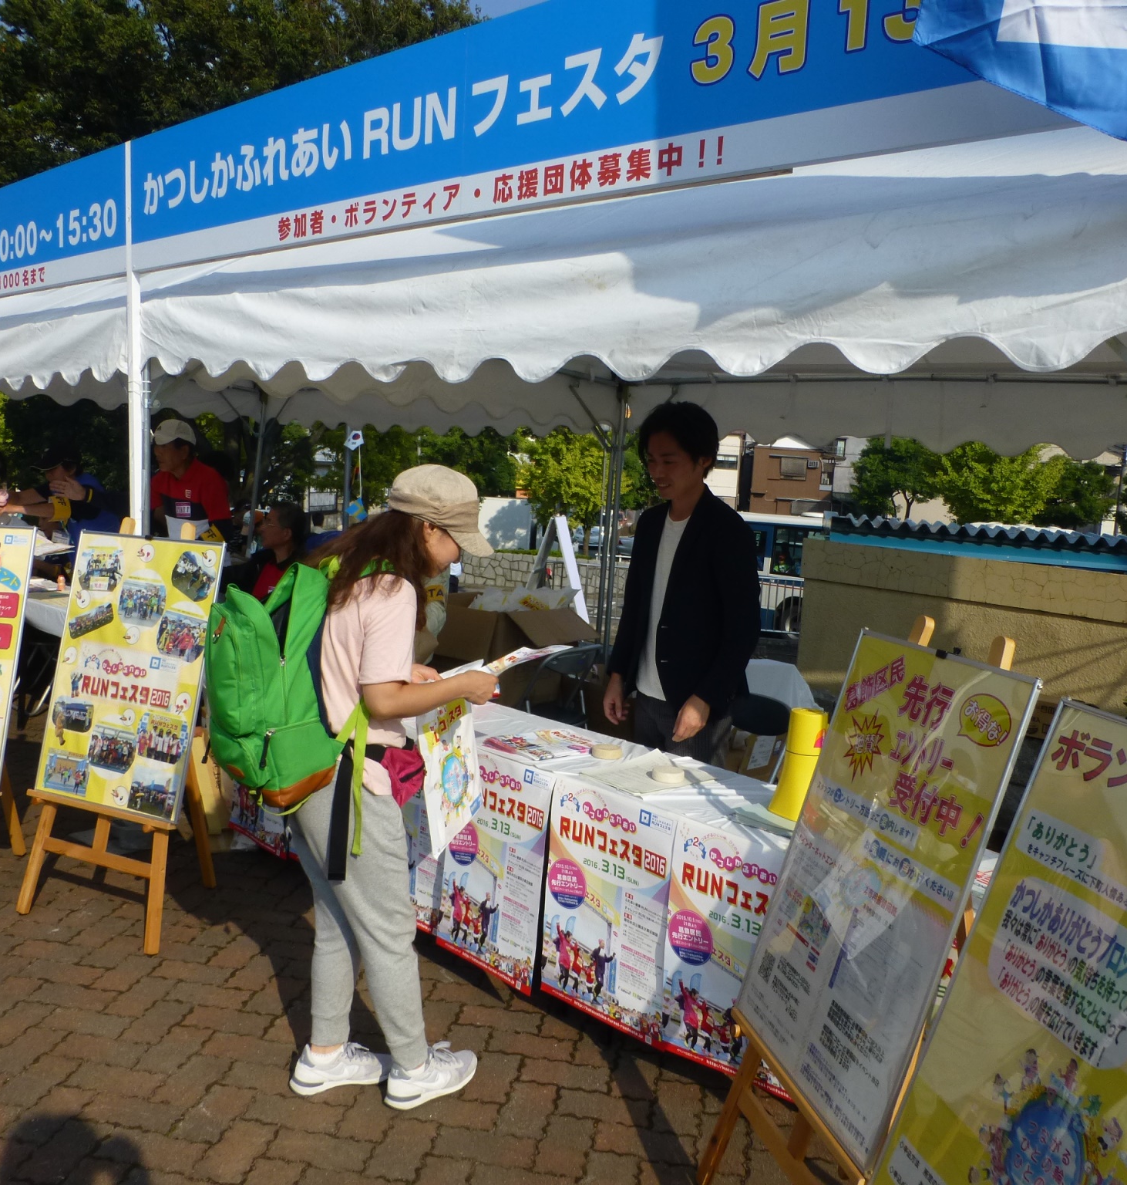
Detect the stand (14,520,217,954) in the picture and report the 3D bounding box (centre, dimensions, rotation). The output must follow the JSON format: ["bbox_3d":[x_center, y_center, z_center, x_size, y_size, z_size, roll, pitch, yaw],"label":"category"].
[{"bbox_3d":[-1.370,0.411,3.564,0.620,1.280,0.523,6,8,25],"label":"stand"}]

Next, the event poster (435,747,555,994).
[{"bbox_3d":[-0.197,0.754,3.046,0.420,0.594,0.010,10,5,43],"label":"event poster"}]

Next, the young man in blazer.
[{"bbox_3d":[0.352,0.292,3.384,0.500,1.720,0.360,9,10,41],"label":"young man in blazer"}]

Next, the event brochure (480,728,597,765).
[{"bbox_3d":[-0.072,0.439,3.283,0.320,0.015,0.280,10,10,43],"label":"event brochure"}]

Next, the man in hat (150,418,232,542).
[{"bbox_3d":[-1.893,-0.046,5.550,0.520,1.630,0.420,8,9,35],"label":"man in hat"}]

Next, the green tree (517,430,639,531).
[{"bbox_3d":[0.744,-3.729,35.679,4.100,5.030,4.100,3,7,1],"label":"green tree"}]

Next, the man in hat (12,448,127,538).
[{"bbox_3d":[-2.785,-0.085,6.199,0.620,1.460,0.520,-4,10,-44],"label":"man in hat"}]

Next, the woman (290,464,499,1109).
[{"bbox_3d":[-0.423,0.453,2.676,0.520,1.510,0.450,0,8,-18],"label":"woman"}]

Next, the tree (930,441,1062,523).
[{"bbox_3d":[12.761,-2.103,31.657,3.800,5.372,3.800,5,8,21],"label":"tree"}]

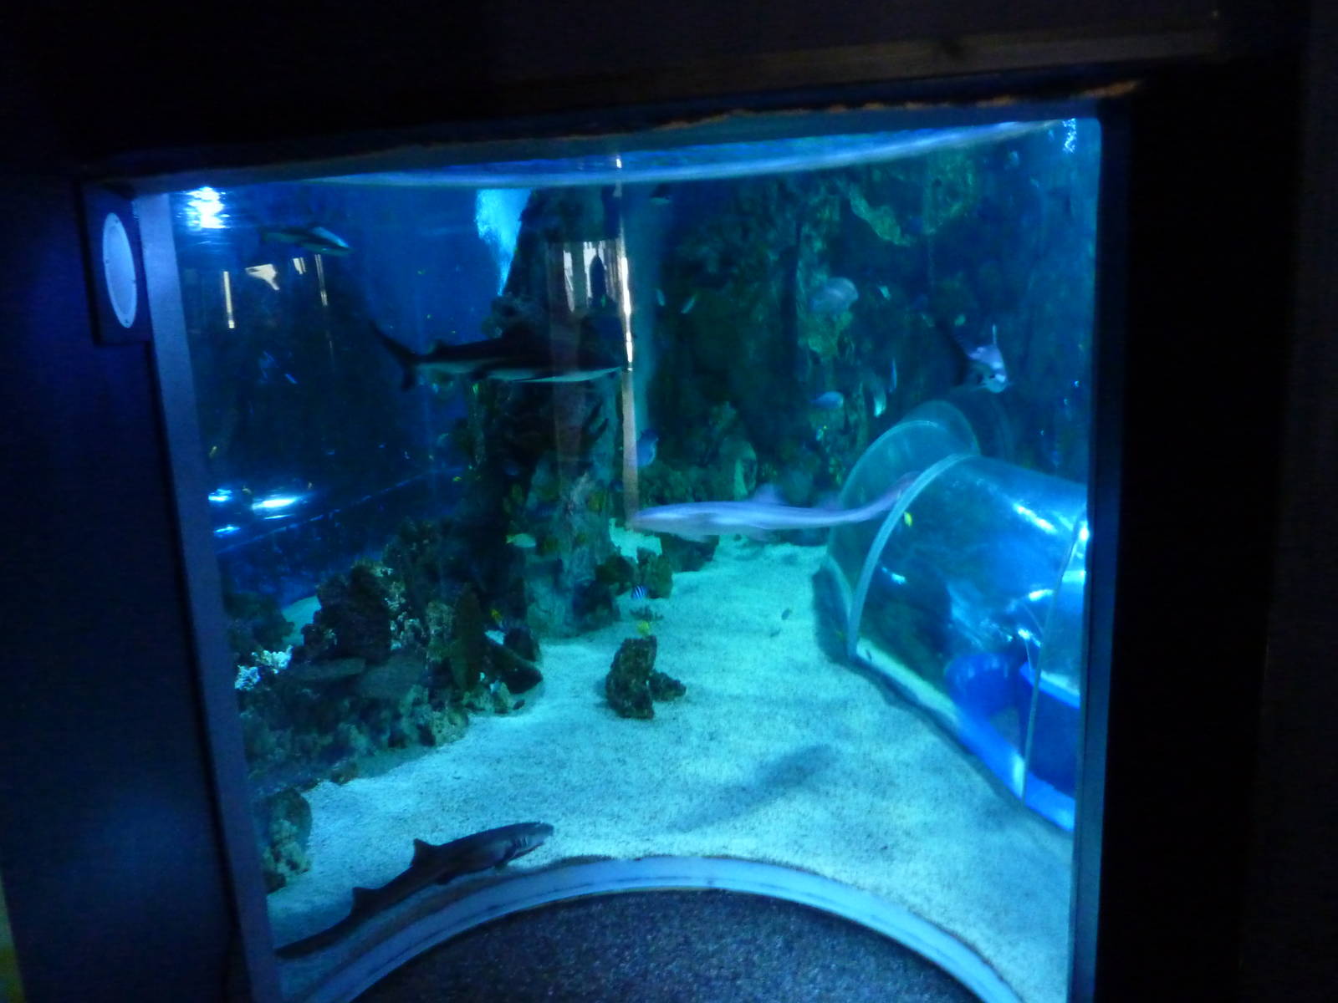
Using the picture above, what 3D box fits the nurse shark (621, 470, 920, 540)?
[{"bbox_3d":[0.527,0.021,4.600,1.430,0.280,0.380,-3,9,-12],"label":"nurse shark"}]

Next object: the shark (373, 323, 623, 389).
[{"bbox_3d":[-0.780,-0.653,4.300,1.200,0.290,0.360,0,10,15],"label":"shark"}]

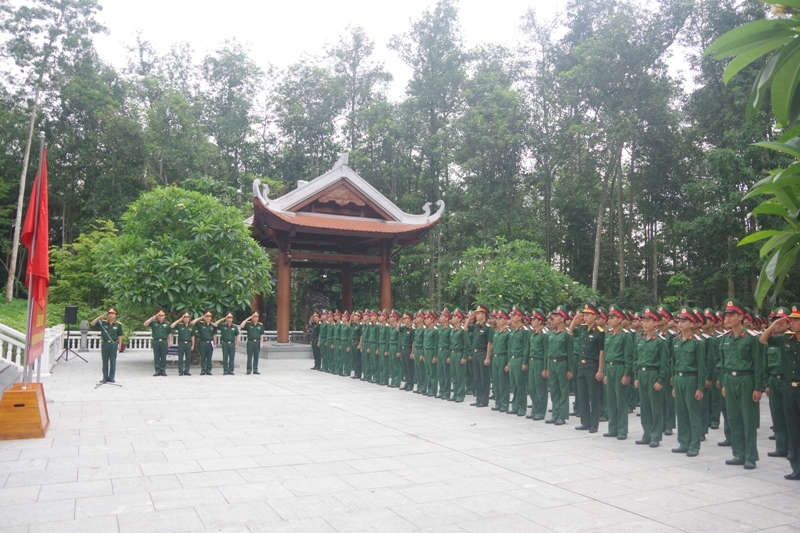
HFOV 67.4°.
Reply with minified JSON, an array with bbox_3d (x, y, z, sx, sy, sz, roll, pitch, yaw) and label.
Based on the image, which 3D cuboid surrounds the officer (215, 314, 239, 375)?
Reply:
[{"bbox_3d":[-4.802,2.139,16.600,0.680,1.700,0.420,3,-6,-28],"label":"officer"}]

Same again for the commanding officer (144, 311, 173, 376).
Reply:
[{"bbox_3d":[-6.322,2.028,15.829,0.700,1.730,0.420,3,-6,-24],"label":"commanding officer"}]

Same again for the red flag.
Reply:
[{"bbox_3d":[-4.929,-0.540,8.100,0.360,2.100,0.320,4,-7,-37],"label":"red flag"}]

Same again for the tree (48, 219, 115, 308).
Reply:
[{"bbox_3d":[-16.899,0.286,32.098,4.600,5.670,4.600,3,-6,-27],"label":"tree"}]

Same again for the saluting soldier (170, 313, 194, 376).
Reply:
[{"bbox_3d":[-5.783,2.087,16.078,0.640,1.700,0.420,3,-6,-24],"label":"saluting soldier"}]

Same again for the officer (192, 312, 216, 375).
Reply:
[{"bbox_3d":[-5.345,2.105,16.400,0.680,1.730,0.420,3,-6,-28],"label":"officer"}]

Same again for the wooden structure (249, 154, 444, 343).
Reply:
[{"bbox_3d":[-3.643,-0.394,27.303,8.000,8.350,8.000,3,-6,-27],"label":"wooden structure"}]

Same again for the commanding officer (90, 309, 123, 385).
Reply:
[{"bbox_3d":[-6.949,1.882,14.250,0.740,1.740,0.420,3,-6,-28],"label":"commanding officer"}]

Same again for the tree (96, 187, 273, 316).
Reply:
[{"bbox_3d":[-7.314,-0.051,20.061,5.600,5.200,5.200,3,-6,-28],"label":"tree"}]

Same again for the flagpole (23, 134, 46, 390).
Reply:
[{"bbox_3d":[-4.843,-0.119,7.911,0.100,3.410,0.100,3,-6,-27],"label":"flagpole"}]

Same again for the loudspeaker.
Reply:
[{"bbox_3d":[-11.720,1.748,21.400,0.430,0.650,0.400,4,-6,-31],"label":"loudspeaker"}]

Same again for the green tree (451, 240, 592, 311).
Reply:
[{"bbox_3d":[5.221,1.355,25.486,6.000,4.960,6.000,3,-6,-27],"label":"green tree"}]

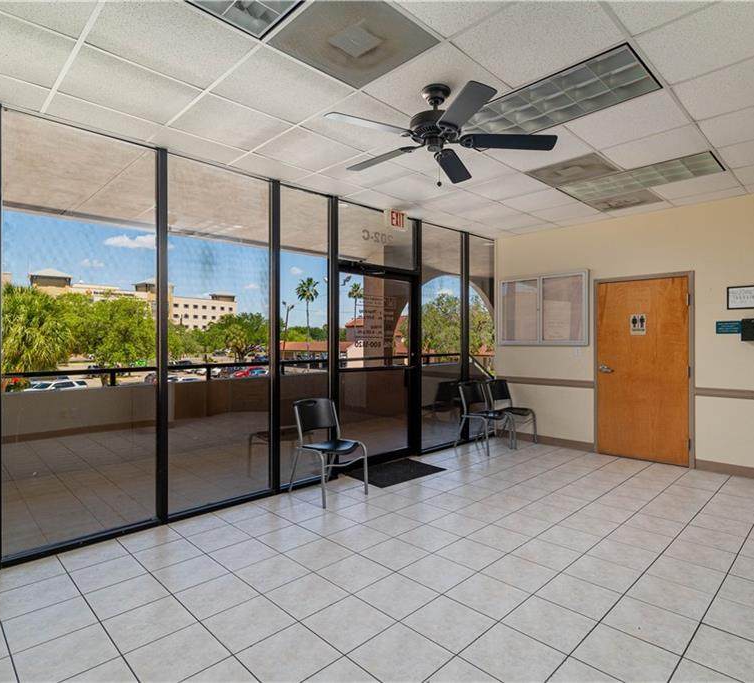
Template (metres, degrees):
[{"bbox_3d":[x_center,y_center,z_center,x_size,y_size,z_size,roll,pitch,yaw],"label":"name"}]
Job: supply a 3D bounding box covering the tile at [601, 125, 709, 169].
[{"bbox_3d":[2.071,-1.428,3.372,0.600,0.020,0.600,0,1,-44],"label":"tile"}]

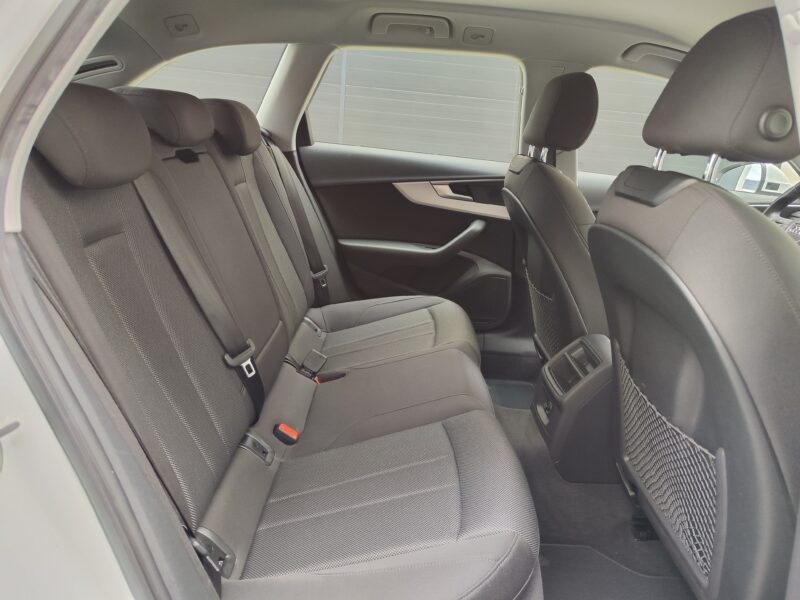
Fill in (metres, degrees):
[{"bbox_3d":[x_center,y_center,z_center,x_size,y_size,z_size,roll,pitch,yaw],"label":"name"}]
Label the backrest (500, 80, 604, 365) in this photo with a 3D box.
[{"bbox_3d":[0.438,-0.208,1.565,0.250,0.840,0.490,-9,18,3],"label":"backrest"}]

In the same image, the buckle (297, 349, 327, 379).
[{"bbox_3d":[-0.241,0.172,1.502,0.052,0.070,0.035,33,15,-10],"label":"buckle"}]

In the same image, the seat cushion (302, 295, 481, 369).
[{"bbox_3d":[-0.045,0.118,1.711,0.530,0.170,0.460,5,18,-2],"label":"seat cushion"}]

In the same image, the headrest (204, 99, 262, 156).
[{"bbox_3d":[-0.477,-0.476,1.477,0.145,0.155,0.250,-1,18,0],"label":"headrest"}]

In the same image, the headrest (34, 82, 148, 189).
[{"bbox_3d":[-0.477,-0.248,0.800,0.145,0.155,0.250,-1,18,0],"label":"headrest"}]

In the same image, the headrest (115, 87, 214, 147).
[{"bbox_3d":[-0.496,-0.387,1.130,0.145,0.125,0.240,-1,18,0],"label":"headrest"}]

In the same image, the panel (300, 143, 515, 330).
[{"bbox_3d":[0.030,-0.203,1.906,0.800,0.620,0.120,5,18,-2],"label":"panel"}]

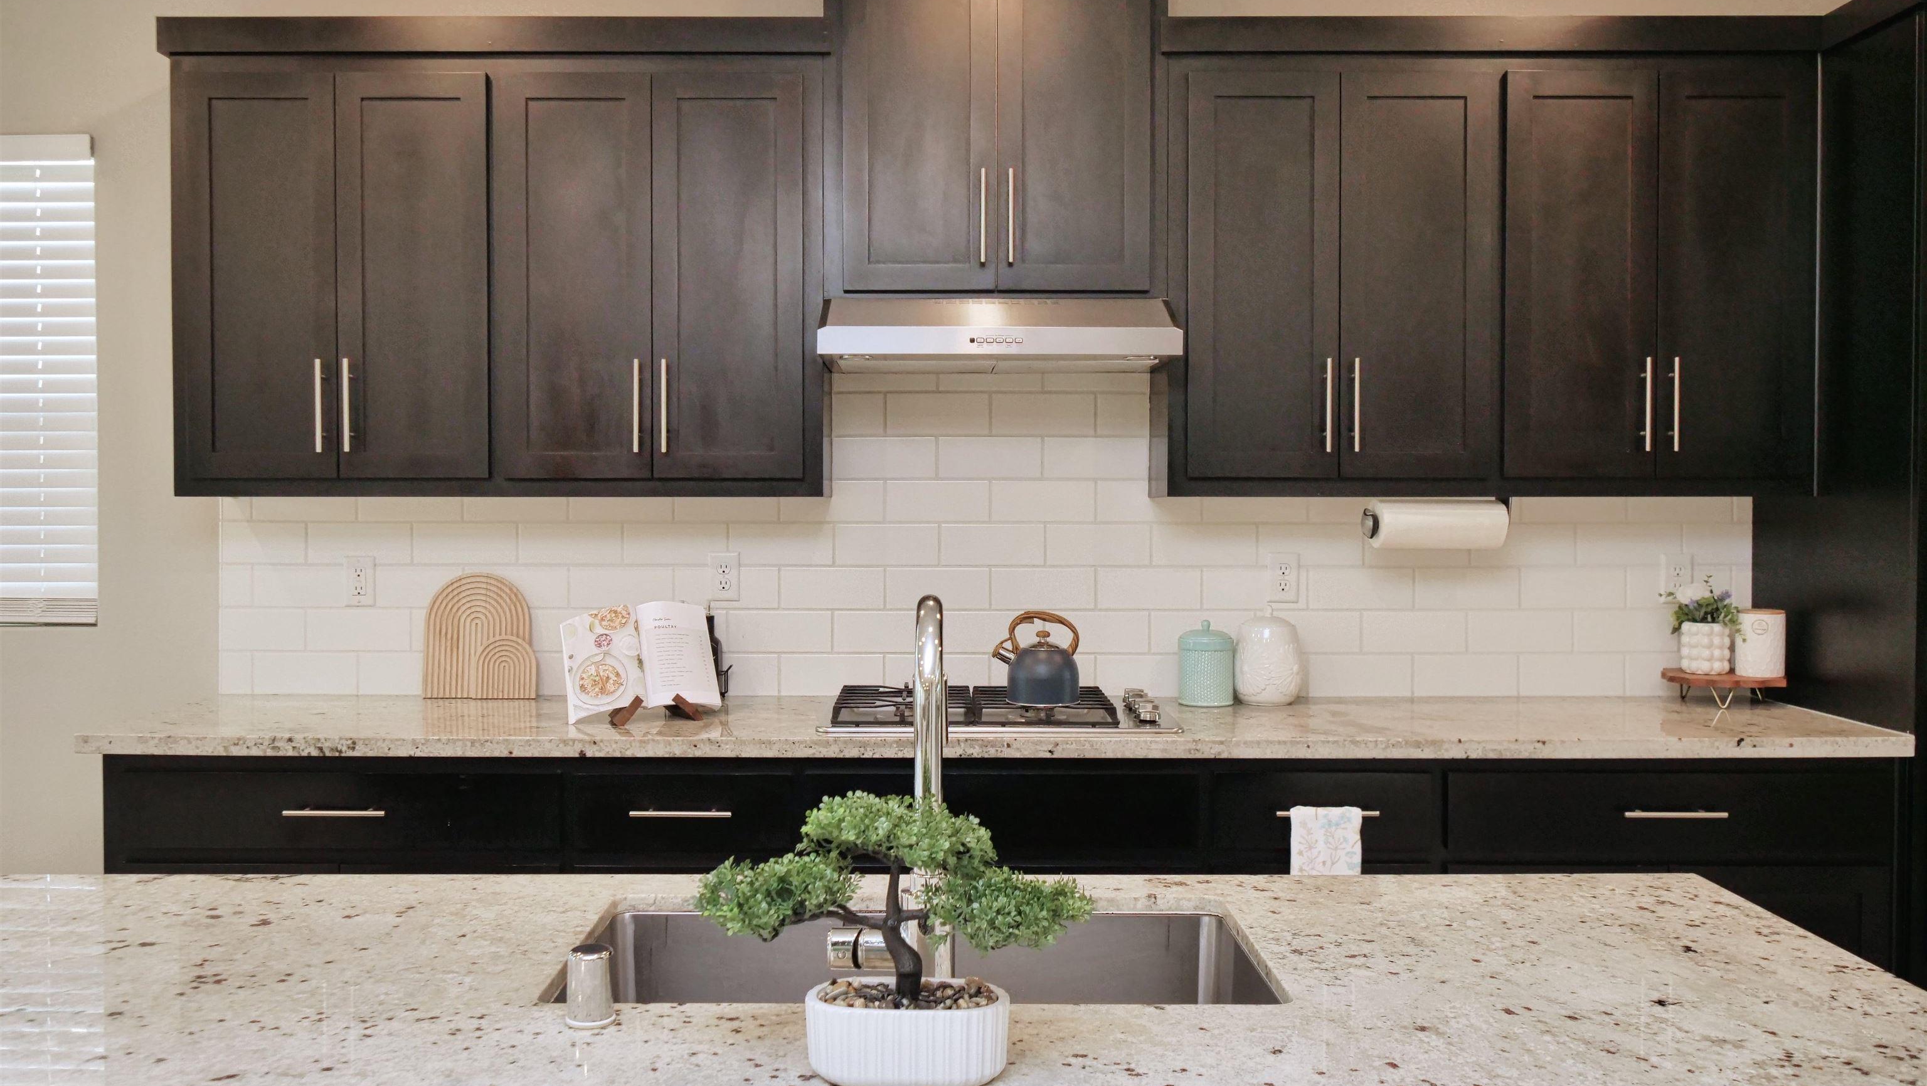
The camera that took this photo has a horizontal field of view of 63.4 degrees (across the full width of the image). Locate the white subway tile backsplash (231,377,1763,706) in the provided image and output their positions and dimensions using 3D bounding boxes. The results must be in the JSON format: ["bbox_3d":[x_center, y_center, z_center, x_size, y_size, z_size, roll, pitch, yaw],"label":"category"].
[{"bbox_3d":[0.066,-0.016,3.753,3.685,0.774,0.012,0,2,-1],"label":"white subway tile backsplash"}]

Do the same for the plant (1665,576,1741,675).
[{"bbox_3d":[1.727,0.190,3.646,0.187,0.223,0.150,0,2,-1],"label":"plant"}]

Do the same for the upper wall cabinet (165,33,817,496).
[{"bbox_3d":[-1.013,-0.594,3.558,1.420,0.979,0.325,0,2,0],"label":"upper wall cabinet"}]

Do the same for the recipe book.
[{"bbox_3d":[-0.692,0.250,3.338,0.330,0.235,0.080,-1,-16,-20],"label":"recipe book"}]

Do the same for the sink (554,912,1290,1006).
[{"bbox_3d":[-0.045,0.568,1.670,0.735,0.220,0.430,0,2,0],"label":"sink"}]

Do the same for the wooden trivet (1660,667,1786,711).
[{"bbox_3d":[1.762,0.338,3.611,0.270,0.073,0.240,0,2,0],"label":"wooden trivet"}]

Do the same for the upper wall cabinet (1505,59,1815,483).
[{"bbox_3d":[1.539,-0.587,3.587,0.696,0.949,0.330,0,2,-1],"label":"upper wall cabinet"}]

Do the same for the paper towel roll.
[{"bbox_3d":[1.064,-0.048,3.512,0.336,0.122,0.116,0,2,-1],"label":"paper towel roll"}]

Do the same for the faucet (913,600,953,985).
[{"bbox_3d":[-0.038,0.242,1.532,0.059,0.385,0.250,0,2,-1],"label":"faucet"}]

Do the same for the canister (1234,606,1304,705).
[{"bbox_3d":[0.715,0.260,3.646,0.156,0.228,0.156,0,2,11],"label":"canister"}]

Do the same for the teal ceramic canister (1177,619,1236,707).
[{"bbox_3d":[0.568,0.277,3.646,0.132,0.194,0.132,0,2,-1],"label":"teal ceramic canister"}]

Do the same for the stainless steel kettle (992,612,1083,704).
[{"bbox_3d":[0.163,0.250,3.430,0.194,0.198,0.160,0,2,-1],"label":"stainless steel kettle"}]

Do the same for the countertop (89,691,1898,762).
[{"bbox_3d":[0.071,0.399,3.439,3.661,0.038,0.650,0,2,-1],"label":"countertop"}]

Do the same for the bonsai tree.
[{"bbox_3d":[-0.058,0.298,1.308,0.333,0.181,0.160,0,2,-1],"label":"bonsai tree"}]

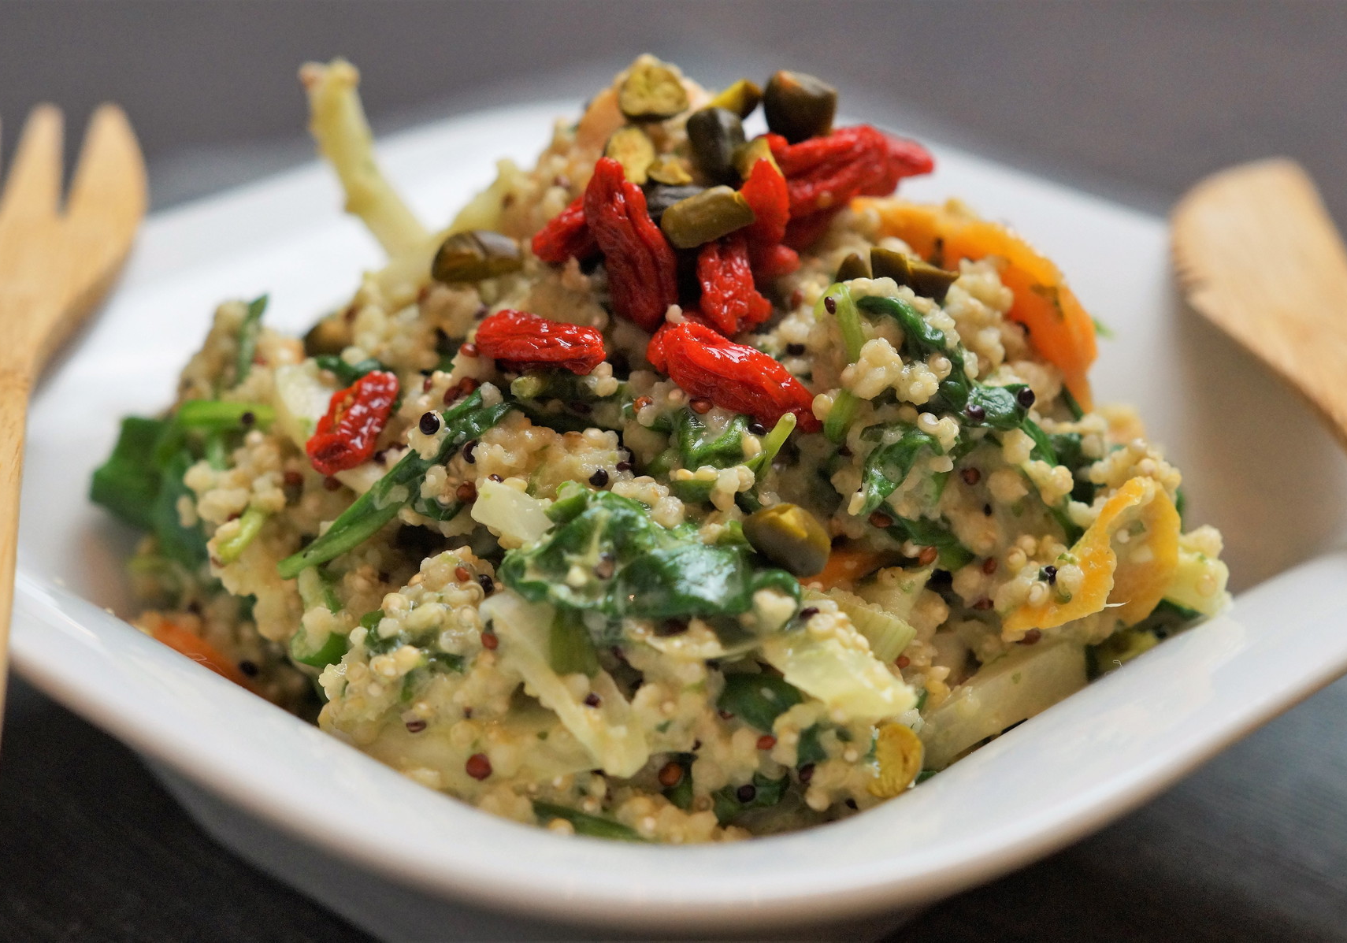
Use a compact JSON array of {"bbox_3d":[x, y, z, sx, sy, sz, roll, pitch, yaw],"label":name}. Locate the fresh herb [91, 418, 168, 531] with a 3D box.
[{"bbox_3d":[-0.072,0.000,0.391,0.010,0.013,0.007,0,28,0],"label":"fresh herb"}]

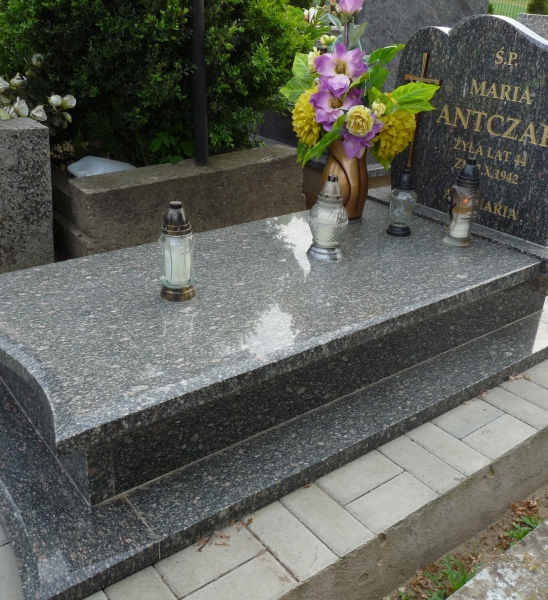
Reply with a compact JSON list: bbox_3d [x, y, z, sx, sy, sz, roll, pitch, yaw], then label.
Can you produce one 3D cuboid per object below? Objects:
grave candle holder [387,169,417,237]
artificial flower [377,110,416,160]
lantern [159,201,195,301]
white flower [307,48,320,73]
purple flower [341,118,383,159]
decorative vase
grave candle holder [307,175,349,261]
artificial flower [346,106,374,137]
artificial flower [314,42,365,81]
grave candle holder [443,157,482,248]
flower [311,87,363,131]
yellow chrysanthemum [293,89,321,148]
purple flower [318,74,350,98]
[{"bbox_3d":[0.429,-0.329,2.088,0.090,0.215,0.090,2,25,-1],"label":"grave candle holder"},{"bbox_3d":[0.432,-0.591,2.229,0.155,0.175,0.115,-9,26,-22],"label":"artificial flower"},{"bbox_3d":[-0.246,-0.127,1.575,0.095,0.245,0.095,2,25,-1],"label":"lantern"},{"bbox_3d":[0.142,-0.840,2.189,0.060,0.085,0.055,17,28,30],"label":"white flower"},{"bbox_3d":[0.309,-0.567,2.179,0.145,0.150,0.085,5,24,7],"label":"purple flower"},{"bbox_3d":[0.265,-0.437,2.237,0.165,0.275,0.168,2,25,-1],"label":"decorative vase"},{"bbox_3d":[0.160,-0.250,1.866,0.120,0.245,0.120,2,25,-1],"label":"grave candle holder"},{"bbox_3d":[0.296,-0.615,2.137,0.098,0.108,0.075,5,24,6],"label":"artificial flower"},{"bbox_3d":[0.214,-0.765,2.010,0.175,0.140,0.090,4,13,5],"label":"artificial flower"},{"bbox_3d":[0.634,-0.324,2.062,0.102,0.287,0.102,-8,26,-21],"label":"grave candle holder"},{"bbox_3d":[0.206,-0.630,2.054,0.175,0.150,0.090,4,13,4],"label":"flower"},{"bbox_3d":[0.121,-0.662,2.250,0.100,0.205,0.140,-13,28,-29],"label":"yellow chrysanthemum"},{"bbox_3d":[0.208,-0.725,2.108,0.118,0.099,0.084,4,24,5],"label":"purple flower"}]

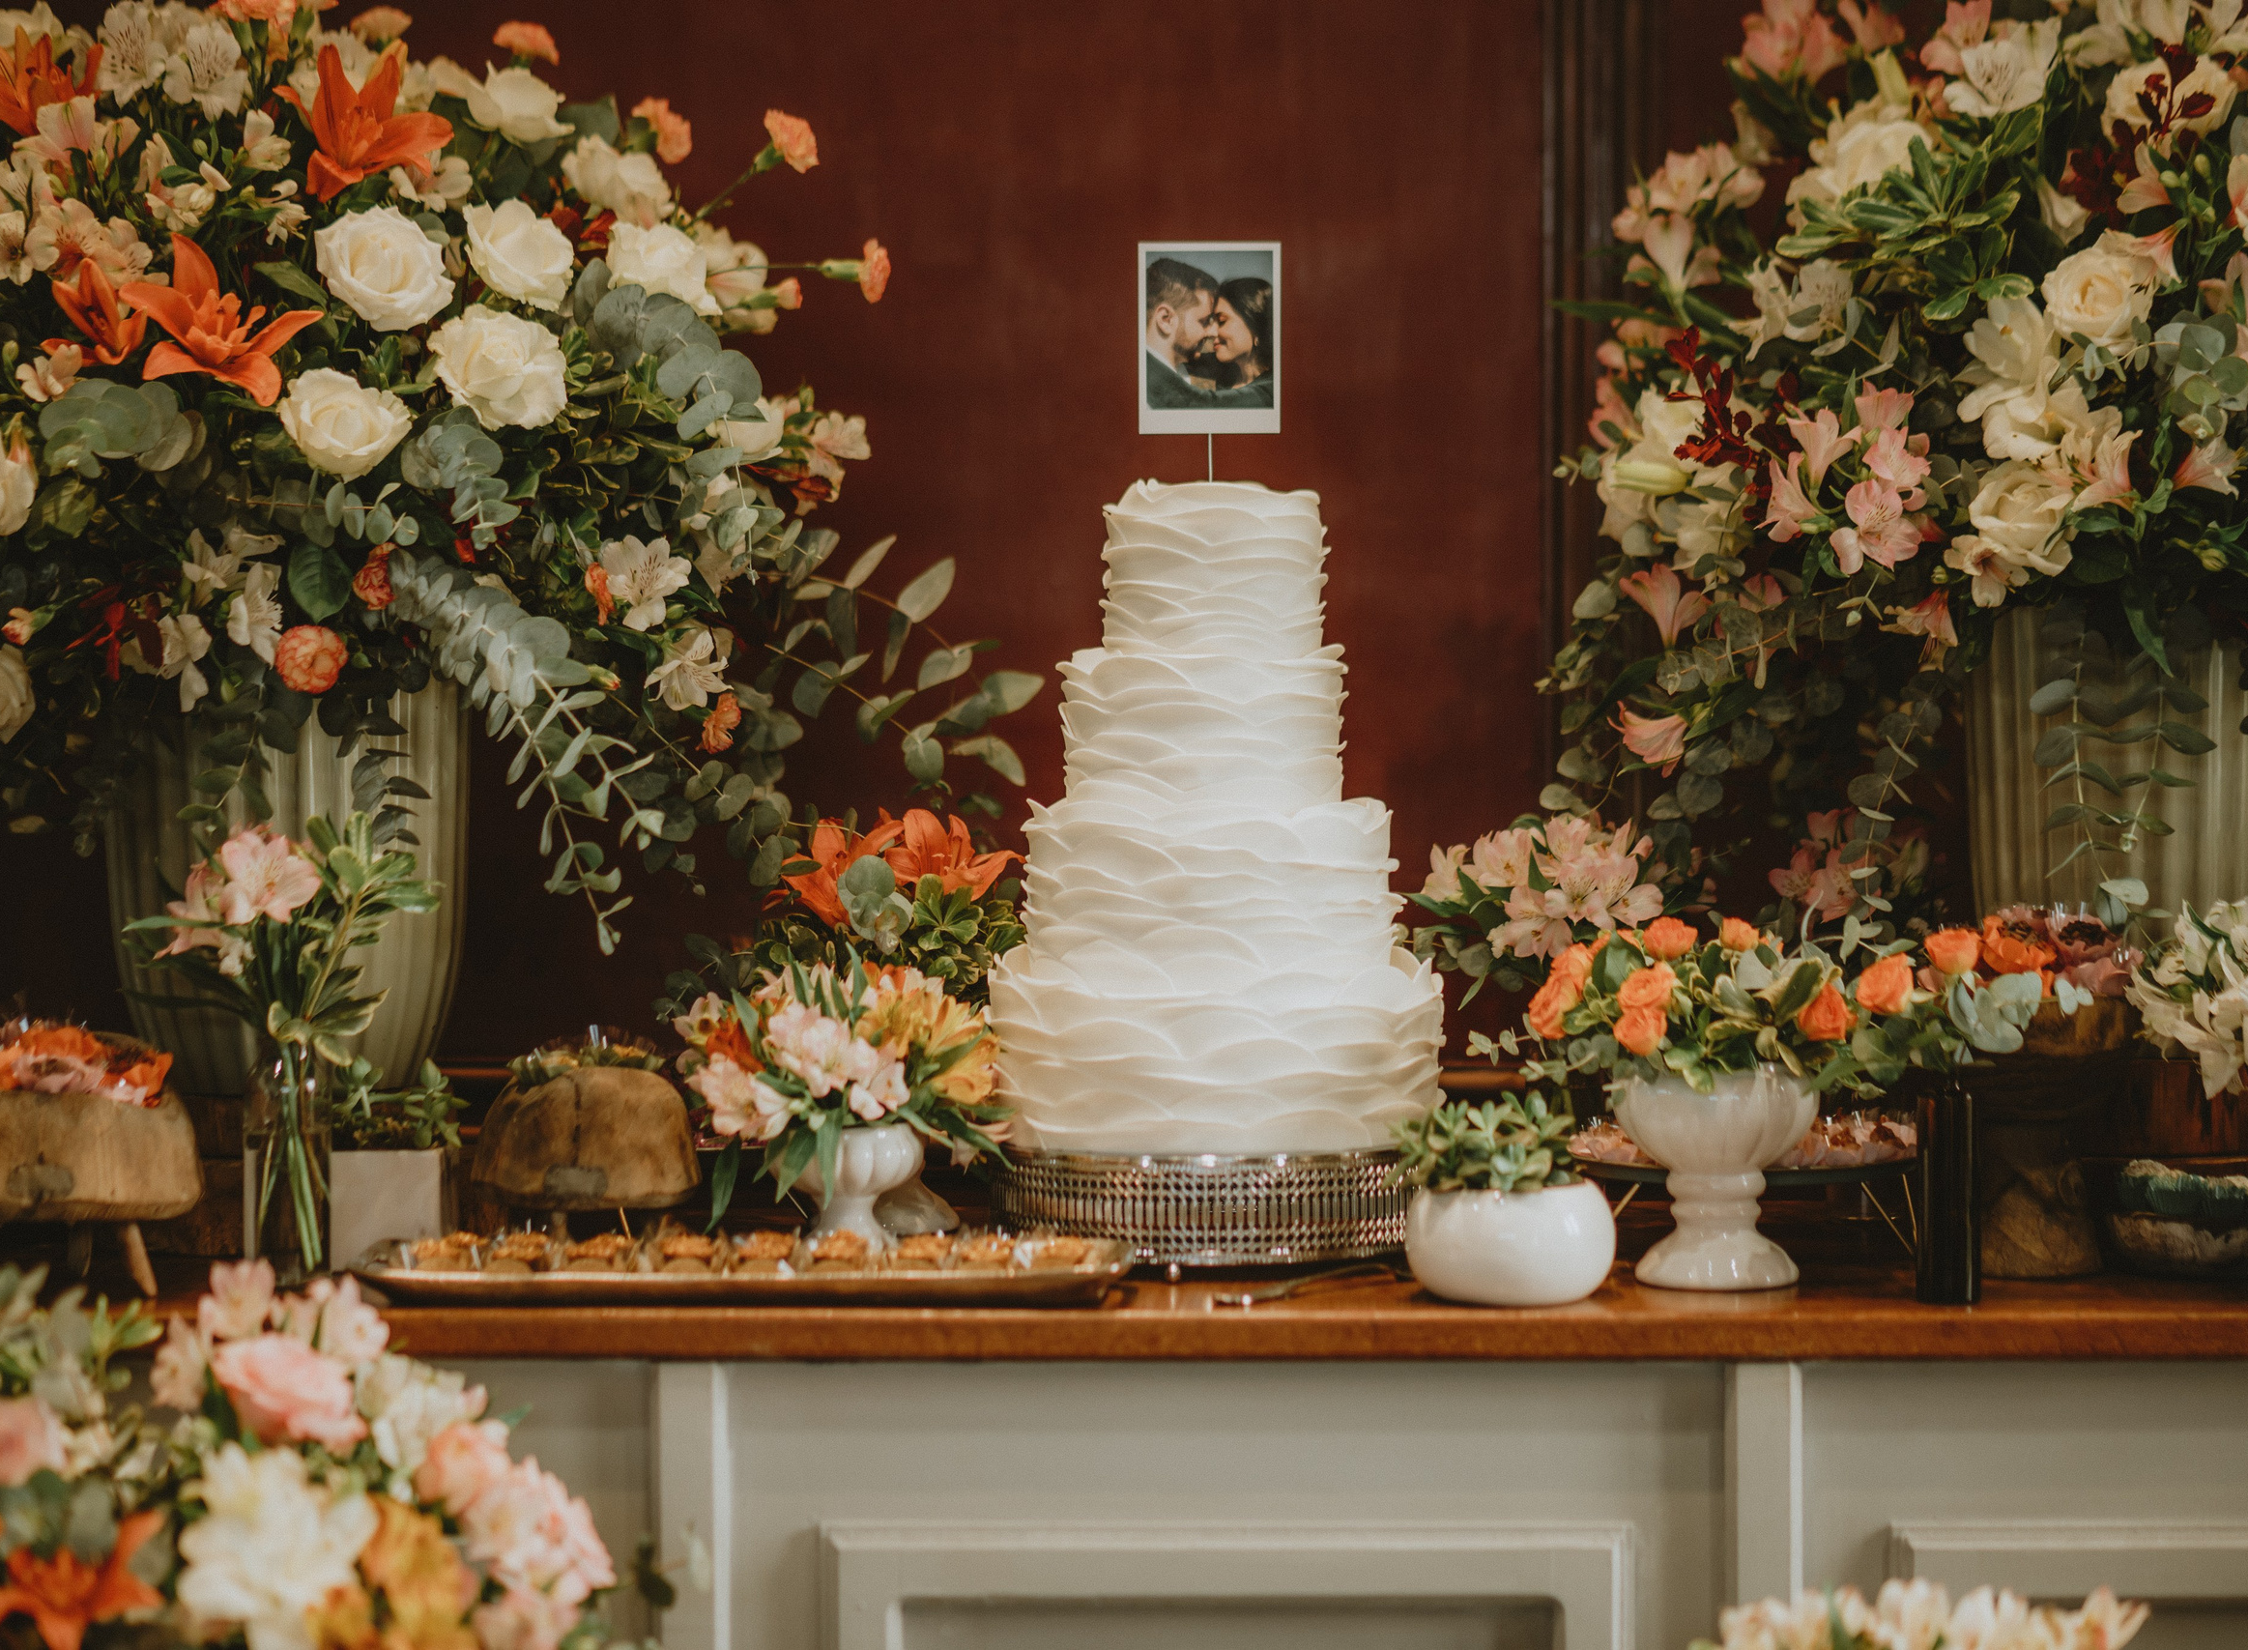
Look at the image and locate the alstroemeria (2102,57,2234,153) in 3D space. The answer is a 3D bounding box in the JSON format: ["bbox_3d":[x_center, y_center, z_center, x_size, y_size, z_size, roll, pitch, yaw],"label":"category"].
[{"bbox_3d":[0.601,-0.414,3.360,0.075,0.056,0.052,0,2,0],"label":"alstroemeria"}]

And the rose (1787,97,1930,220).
[{"bbox_3d":[0.471,-0.426,3.750,0.088,0.078,0.070,1,3,17],"label":"rose"}]

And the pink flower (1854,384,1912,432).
[{"bbox_3d":[0.442,-0.242,3.400,0.036,0.031,0.035,0,2,-6],"label":"pink flower"}]

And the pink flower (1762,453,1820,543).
[{"bbox_3d":[0.388,-0.189,3.390,0.037,0.052,0.042,-2,3,-37],"label":"pink flower"}]

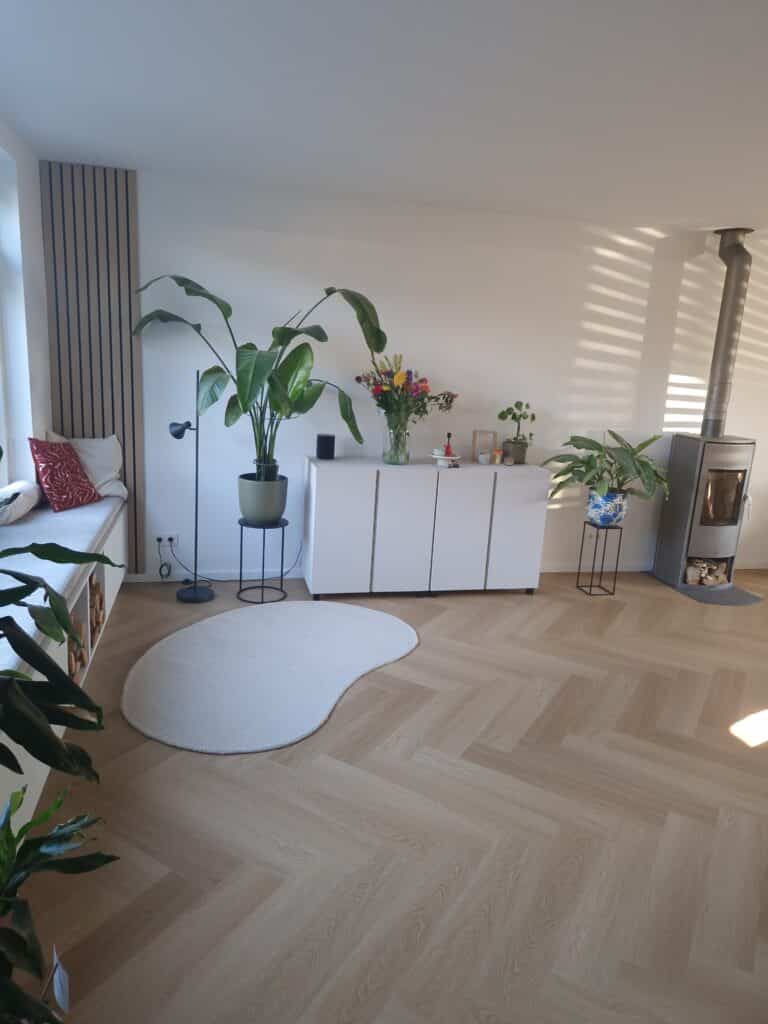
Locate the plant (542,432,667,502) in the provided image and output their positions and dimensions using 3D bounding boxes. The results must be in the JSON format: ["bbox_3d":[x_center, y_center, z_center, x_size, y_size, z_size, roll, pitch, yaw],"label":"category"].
[{"bbox_3d":[1.546,-0.318,4.711,0.800,0.460,0.720,0,13,-14],"label":"plant"}]

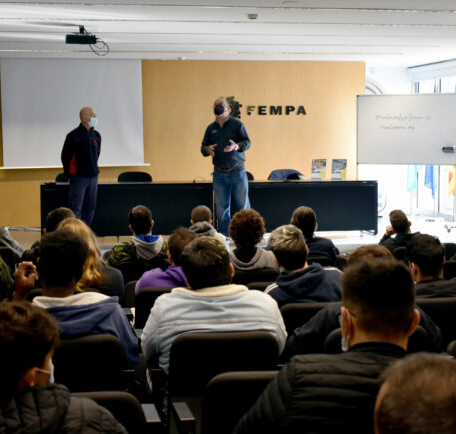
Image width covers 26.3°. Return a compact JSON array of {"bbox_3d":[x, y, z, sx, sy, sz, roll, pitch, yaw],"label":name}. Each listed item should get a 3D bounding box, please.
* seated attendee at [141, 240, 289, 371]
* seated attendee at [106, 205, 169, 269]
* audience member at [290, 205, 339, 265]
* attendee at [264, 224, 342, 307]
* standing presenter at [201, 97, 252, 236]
[{"bbox_3d":[-0.074,0.691,3.973,0.550,1.270,0.800,-1,5,-7],"label":"seated attendee"},{"bbox_3d":[-0.673,0.519,7.471,0.520,1.250,0.800,-1,5,-8],"label":"seated attendee"},{"bbox_3d":[0.580,0.520,7.278,0.520,1.250,0.800,-1,5,-6],"label":"audience member"},{"bbox_3d":[0.314,0.644,4.976,0.520,1.250,0.800,-1,5,-8],"label":"attendee"},{"bbox_3d":[-0.012,-0.579,11.876,0.560,1.740,0.420,1,5,10],"label":"standing presenter"}]

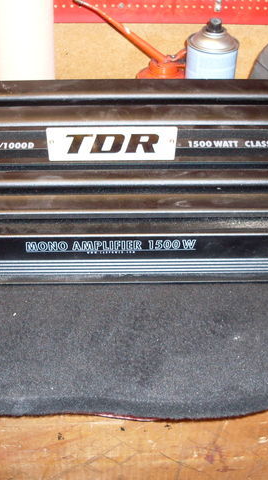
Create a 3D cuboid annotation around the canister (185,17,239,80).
[{"bbox_3d":[0.099,-0.199,0.920,0.066,0.188,0.066,6,38,5],"label":"canister"}]

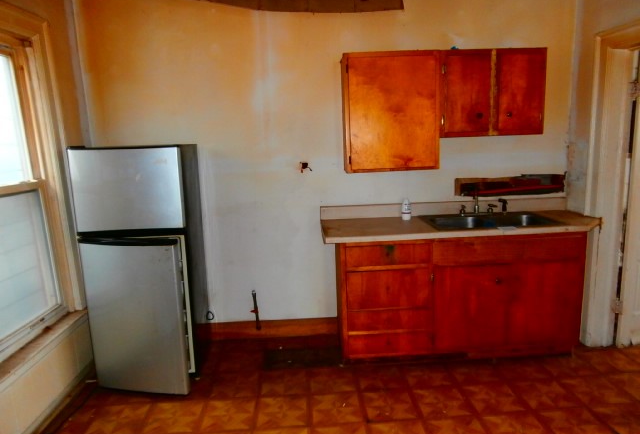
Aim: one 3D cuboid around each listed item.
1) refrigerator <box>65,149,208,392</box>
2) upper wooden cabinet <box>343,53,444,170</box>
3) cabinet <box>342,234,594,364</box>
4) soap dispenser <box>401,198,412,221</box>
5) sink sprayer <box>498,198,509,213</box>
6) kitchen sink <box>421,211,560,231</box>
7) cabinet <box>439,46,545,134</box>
[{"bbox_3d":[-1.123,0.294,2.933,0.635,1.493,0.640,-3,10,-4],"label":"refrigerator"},{"bbox_3d":[0.493,-0.723,3.118,0.638,0.780,0.275,-2,10,-2],"label":"upper wooden cabinet"},{"bbox_3d":[0.921,0.500,3.167,1.571,0.855,0.610,-2,10,-2],"label":"cabinet"},{"bbox_3d":[0.632,-0.057,3.231,0.065,0.166,0.060,-2,10,-2],"label":"soap dispenser"},{"bbox_3d":[1.368,-0.082,3.312,0.070,0.120,0.040,-7,10,-27],"label":"sink sprayer"},{"bbox_3d":[1.177,0.102,3.128,0.840,0.170,0.540,-2,10,-2],"label":"kitchen sink"},{"bbox_3d":[1.171,-0.857,3.130,0.720,0.567,0.275,-2,10,-2],"label":"cabinet"}]

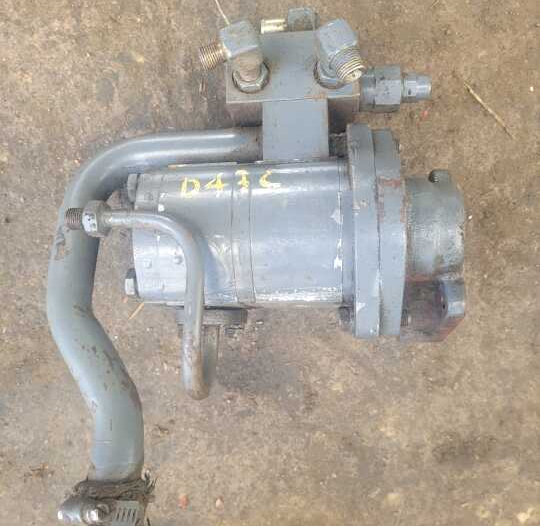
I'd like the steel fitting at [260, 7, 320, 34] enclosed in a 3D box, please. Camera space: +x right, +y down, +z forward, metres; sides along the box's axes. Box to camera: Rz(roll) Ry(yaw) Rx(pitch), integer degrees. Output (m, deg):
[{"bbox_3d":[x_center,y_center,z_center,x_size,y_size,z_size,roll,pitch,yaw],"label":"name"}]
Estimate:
[{"bbox_3d":[0.015,-0.172,0.401,0.044,0.021,0.026,-3,86,1],"label":"steel fitting"}]

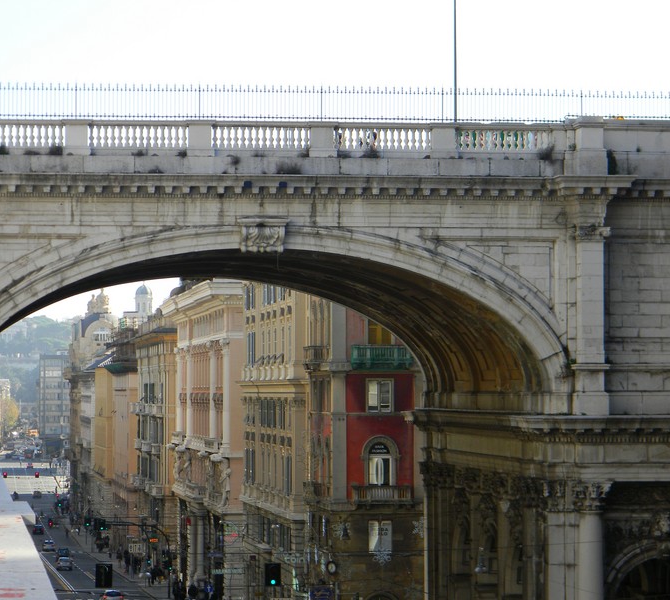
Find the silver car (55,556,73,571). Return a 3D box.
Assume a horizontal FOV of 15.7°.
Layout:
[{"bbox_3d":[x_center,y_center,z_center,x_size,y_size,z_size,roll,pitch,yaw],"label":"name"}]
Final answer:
[{"bbox_3d":[-30.710,30.004,276.000,1.760,1.480,4.200,0,-4,-9],"label":"silver car"}]

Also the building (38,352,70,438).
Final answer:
[{"bbox_3d":[-87.118,31.671,772.902,15.000,29.000,16.000,0,-2,-9],"label":"building"}]

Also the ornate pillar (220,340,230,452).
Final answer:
[{"bbox_3d":[-8.652,7.438,190.000,0.800,8.800,0.800,0,-2,-9],"label":"ornate pillar"}]

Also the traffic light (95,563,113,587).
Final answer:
[{"bbox_3d":[-10.164,12.148,107.000,0.700,1.020,0.400,0,-2,-9],"label":"traffic light"}]

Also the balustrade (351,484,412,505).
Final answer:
[{"bbox_3d":[2.787,11.203,139.506,3.550,1.150,1.050,0,-2,-9],"label":"balustrade"}]

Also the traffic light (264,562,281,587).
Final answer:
[{"bbox_3d":[-2.712,12.139,107.000,0.700,1.000,0.400,0,-2,-9],"label":"traffic light"}]

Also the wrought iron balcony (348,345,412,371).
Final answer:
[{"bbox_3d":[2.730,3.298,139.506,3.550,1.500,1.100,0,-2,-9],"label":"wrought iron balcony"}]

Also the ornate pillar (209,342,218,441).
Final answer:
[{"bbox_3d":[-9.939,7.485,198.500,0.780,8.000,0.780,0,-2,-9],"label":"ornate pillar"}]

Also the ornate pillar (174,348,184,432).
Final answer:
[{"bbox_3d":[-14.769,8.729,229.000,0.850,8.300,0.850,0,-2,-9],"label":"ornate pillar"}]

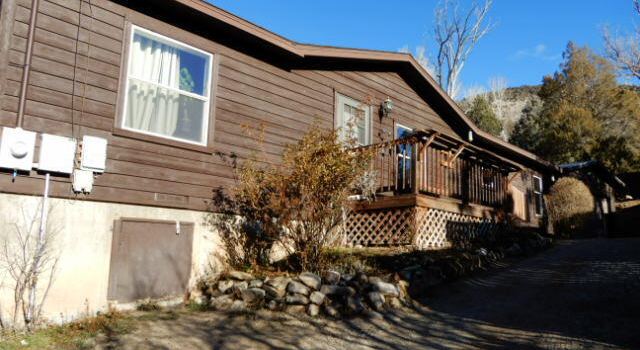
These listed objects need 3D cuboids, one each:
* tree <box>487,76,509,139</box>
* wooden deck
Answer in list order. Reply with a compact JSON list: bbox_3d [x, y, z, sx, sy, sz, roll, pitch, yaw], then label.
[{"bbox_3d":[16.137,-4.643,40.000,2.000,8.800,2.000,1,-9,0],"label":"tree"},{"bbox_3d":[2.355,0.580,9.075,2.172,1.815,3.998,-7,-12,42],"label":"wooden deck"}]

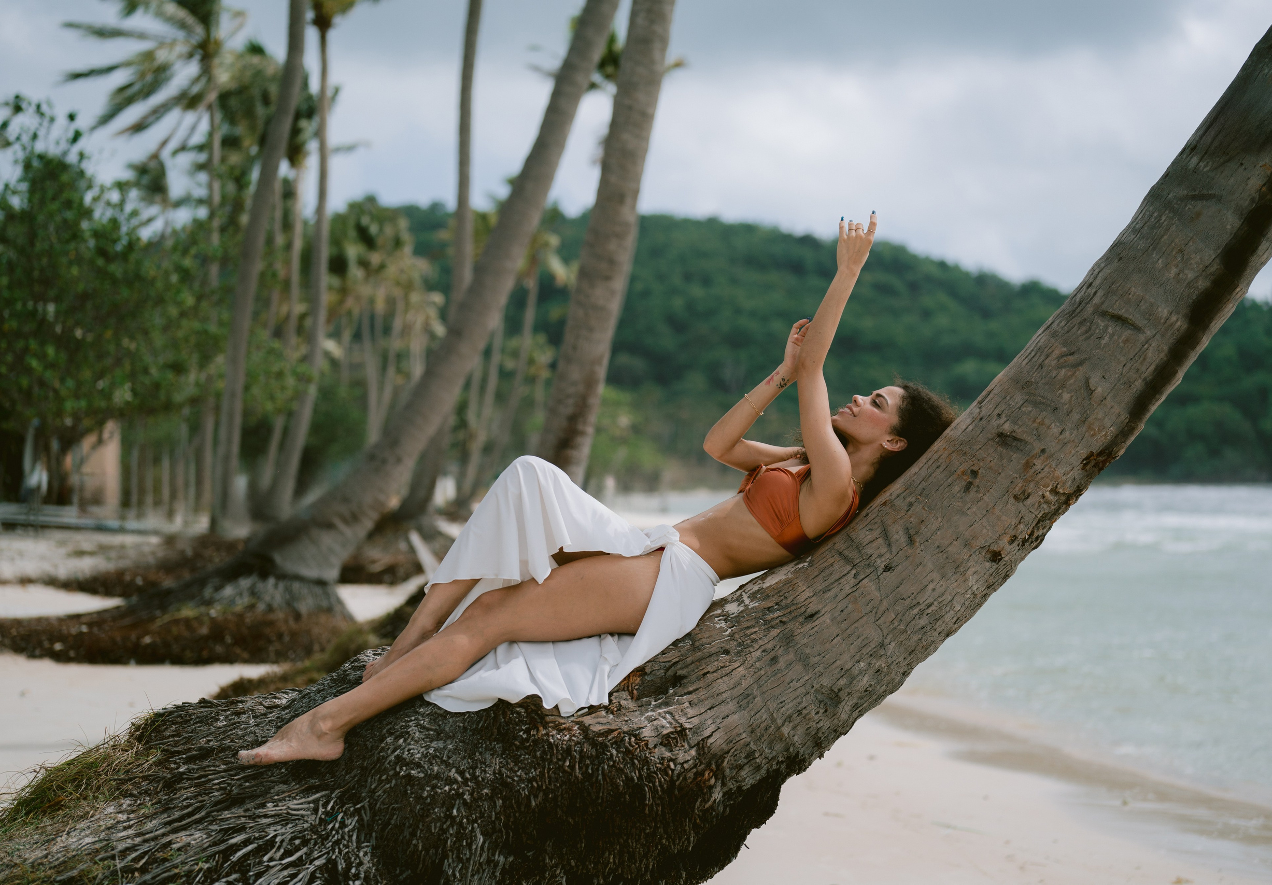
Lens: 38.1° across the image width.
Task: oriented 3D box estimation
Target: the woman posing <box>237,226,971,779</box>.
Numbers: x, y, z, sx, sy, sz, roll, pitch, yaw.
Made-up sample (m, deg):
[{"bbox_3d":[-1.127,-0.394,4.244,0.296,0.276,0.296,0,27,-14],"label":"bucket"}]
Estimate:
[{"bbox_3d":[-0.118,0.209,4.060,1.750,0.660,0.550,-28,11,-5],"label":"woman posing"}]

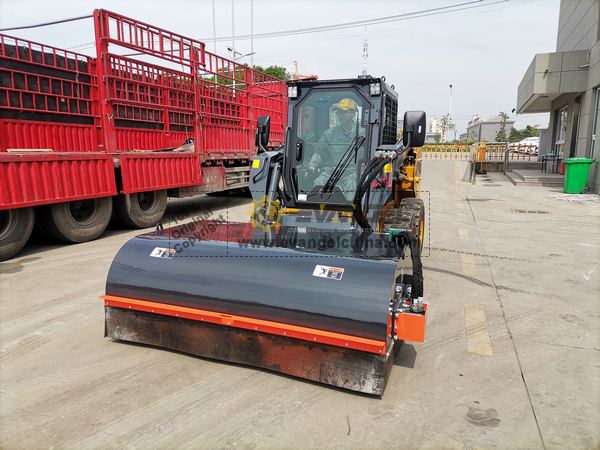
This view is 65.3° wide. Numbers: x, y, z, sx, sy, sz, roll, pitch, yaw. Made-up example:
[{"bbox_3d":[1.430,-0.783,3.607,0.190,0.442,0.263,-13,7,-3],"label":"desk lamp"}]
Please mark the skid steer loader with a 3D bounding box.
[{"bbox_3d":[0.431,-0.451,4.876,2.280,2.130,4.400,4,10,23],"label":"skid steer loader"}]

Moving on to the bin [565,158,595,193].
[{"bbox_3d":[8.400,-1.485,14.160,0.730,1.040,0.580,3,10,17],"label":"bin"}]

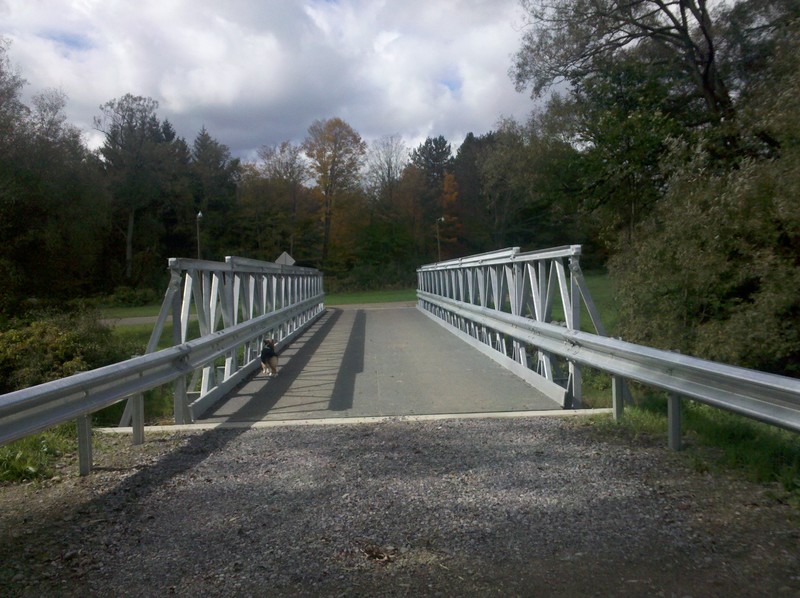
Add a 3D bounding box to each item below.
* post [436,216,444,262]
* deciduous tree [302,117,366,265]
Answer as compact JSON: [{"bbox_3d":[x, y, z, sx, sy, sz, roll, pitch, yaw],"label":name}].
[{"bbox_3d":[3.670,-4.120,62.000,0.800,6.600,0.350,-1,2,23],"label":"post"},{"bbox_3d":[-6.620,-9.910,70.000,6.600,17.200,6.600,-2,2,0],"label":"deciduous tree"}]

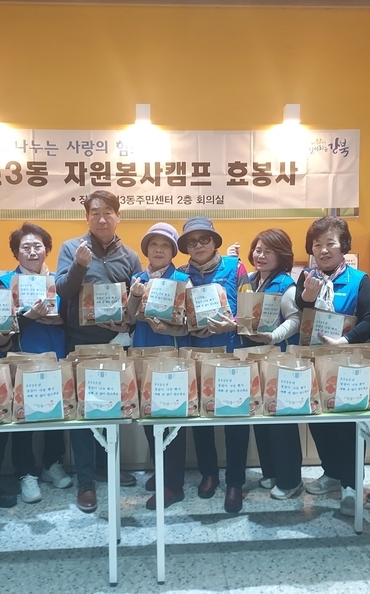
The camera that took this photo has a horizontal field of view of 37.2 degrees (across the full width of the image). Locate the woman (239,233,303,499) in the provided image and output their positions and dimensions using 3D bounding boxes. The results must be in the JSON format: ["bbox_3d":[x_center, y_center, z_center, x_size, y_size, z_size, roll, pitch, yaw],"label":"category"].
[{"bbox_3d":[0.513,0.386,3.185,0.450,1.550,0.410,5,8,42],"label":"woman"}]

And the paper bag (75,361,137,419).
[{"bbox_3d":[-0.322,0.392,2.341,0.248,0.223,0.144,-1,5,-2],"label":"paper bag"}]

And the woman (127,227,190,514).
[{"bbox_3d":[-0.137,0.380,3.143,0.460,1.580,0.400,1,6,18],"label":"woman"}]

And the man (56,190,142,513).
[{"bbox_3d":[-0.464,0.298,2.973,0.480,1.725,0.440,-1,7,-4],"label":"man"}]

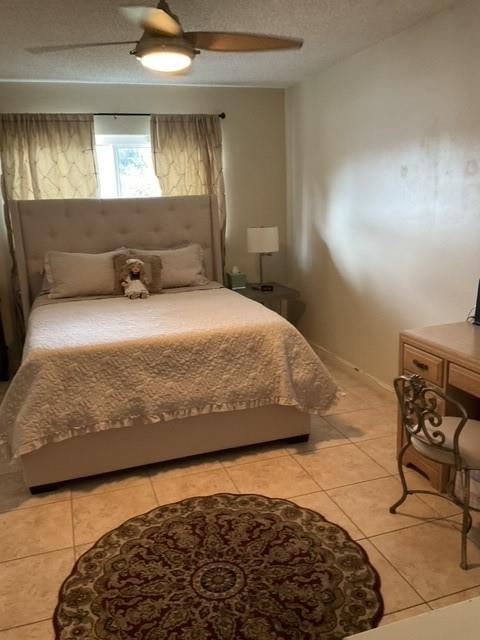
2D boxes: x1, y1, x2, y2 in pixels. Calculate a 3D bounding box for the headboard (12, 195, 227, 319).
[{"bbox_3d":[-1.022,-0.338,4.822,1.750,1.480,0.220,-6,14,-18],"label":"headboard"}]

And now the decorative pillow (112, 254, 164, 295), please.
[{"bbox_3d":[-0.866,-0.376,4.540,0.400,0.370,0.130,-6,-6,-18],"label":"decorative pillow"}]

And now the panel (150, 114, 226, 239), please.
[{"bbox_3d":[-0.455,-0.832,5.184,0.680,2.150,0.120,-6,14,-18],"label":"panel"}]

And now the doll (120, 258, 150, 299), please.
[{"bbox_3d":[-0.854,-0.342,4.418,0.240,0.310,0.190,-6,14,-18],"label":"doll"}]

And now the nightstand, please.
[{"bbox_3d":[0.190,-0.013,5.260,0.580,0.565,0.570,-6,14,-18],"label":"nightstand"}]

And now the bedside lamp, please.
[{"bbox_3d":[0.219,-0.615,5.276,0.310,0.590,0.310,-2,14,0],"label":"bedside lamp"}]

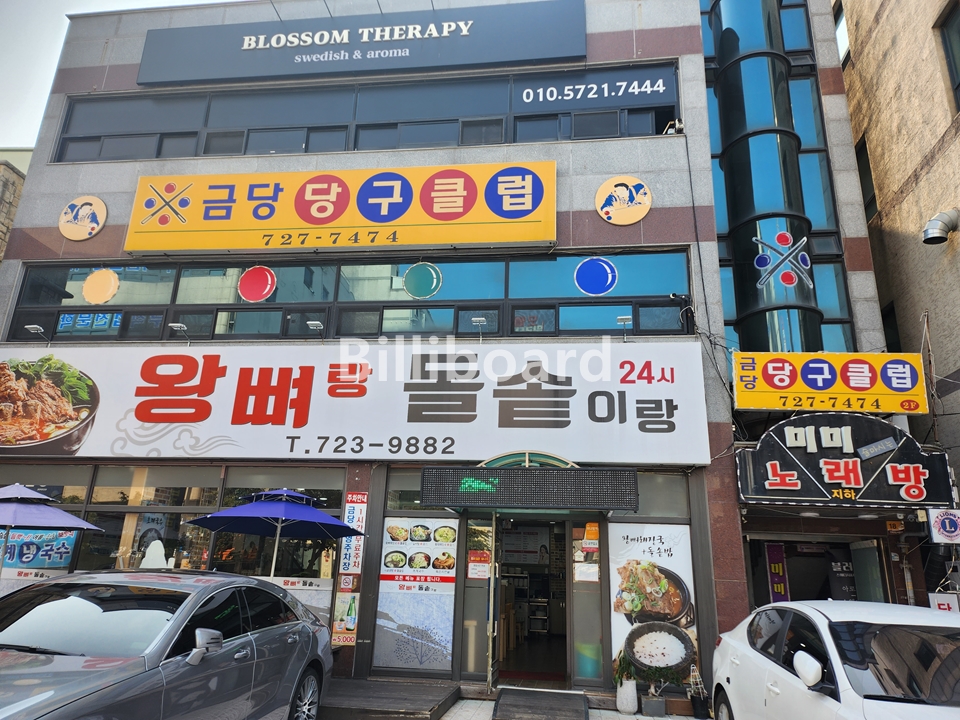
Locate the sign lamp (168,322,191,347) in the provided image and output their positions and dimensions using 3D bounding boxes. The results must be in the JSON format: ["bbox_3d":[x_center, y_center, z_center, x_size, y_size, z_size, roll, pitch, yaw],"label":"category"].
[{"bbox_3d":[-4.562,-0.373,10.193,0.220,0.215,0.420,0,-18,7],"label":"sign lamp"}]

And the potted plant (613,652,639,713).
[{"bbox_3d":[1.731,3.825,7.913,0.270,0.650,0.270,0,-18,7],"label":"potted plant"}]

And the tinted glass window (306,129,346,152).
[{"bbox_3d":[-2.592,-3.709,11.246,0.639,0.397,0.060,0,-17,7],"label":"tinted glass window"}]

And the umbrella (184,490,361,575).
[{"bbox_3d":[-2.367,2.643,7.578,2.050,2.329,2.050,0,-18,7],"label":"umbrella"}]

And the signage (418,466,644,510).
[{"bbox_3d":[0.600,1.603,8.314,2.681,0.488,0.120,0,-18,7],"label":"signage"}]

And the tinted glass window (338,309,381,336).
[{"bbox_3d":[-1.701,-0.531,9.401,0.593,0.359,0.080,0,-16,7],"label":"tinted glass window"}]

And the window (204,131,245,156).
[{"bbox_3d":[-4.529,-3.831,11.791,0.681,0.456,0.050,0,-18,7],"label":"window"}]

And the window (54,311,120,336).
[{"bbox_3d":[-5.821,-0.537,9.910,1.010,0.394,0.080,0,-16,7],"label":"window"}]

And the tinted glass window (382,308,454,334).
[{"bbox_3d":[-0.928,-0.581,10.059,1.073,0.383,0.060,0,-17,7],"label":"tinted glass window"}]

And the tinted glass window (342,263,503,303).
[{"bbox_3d":[-0.898,-1.194,10.237,2.585,0.635,0.080,0,-18,7],"label":"tinted glass window"}]

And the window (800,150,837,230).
[{"bbox_3d":[4.719,-2.363,9.313,0.387,1.206,0.080,0,-16,7],"label":"window"}]

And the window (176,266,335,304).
[{"bbox_3d":[-3.572,-1.181,10.576,2.532,0.577,0.060,0,-17,7],"label":"window"}]

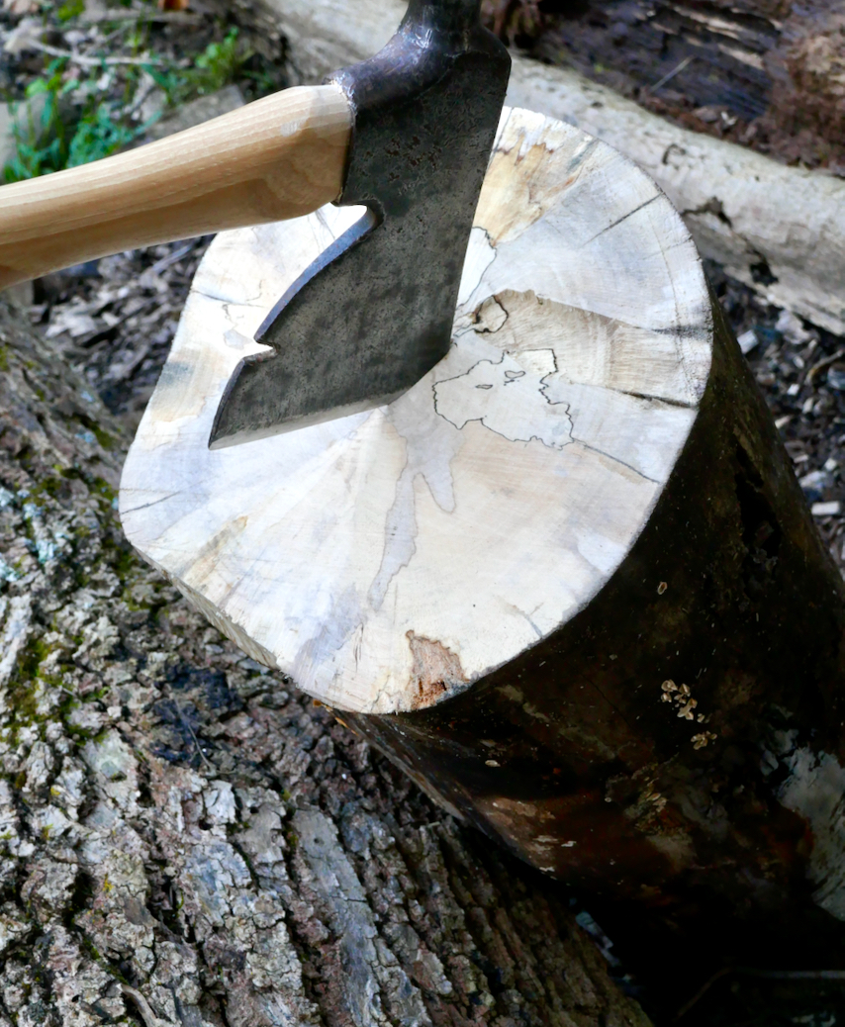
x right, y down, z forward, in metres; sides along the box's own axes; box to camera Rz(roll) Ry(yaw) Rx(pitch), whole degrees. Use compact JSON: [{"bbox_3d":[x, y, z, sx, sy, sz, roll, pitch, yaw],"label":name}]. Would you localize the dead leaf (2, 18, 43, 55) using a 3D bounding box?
[{"bbox_3d":[-0.375,-0.448,1.520,0.039,0.021,0.036,0,42,0],"label":"dead leaf"}]

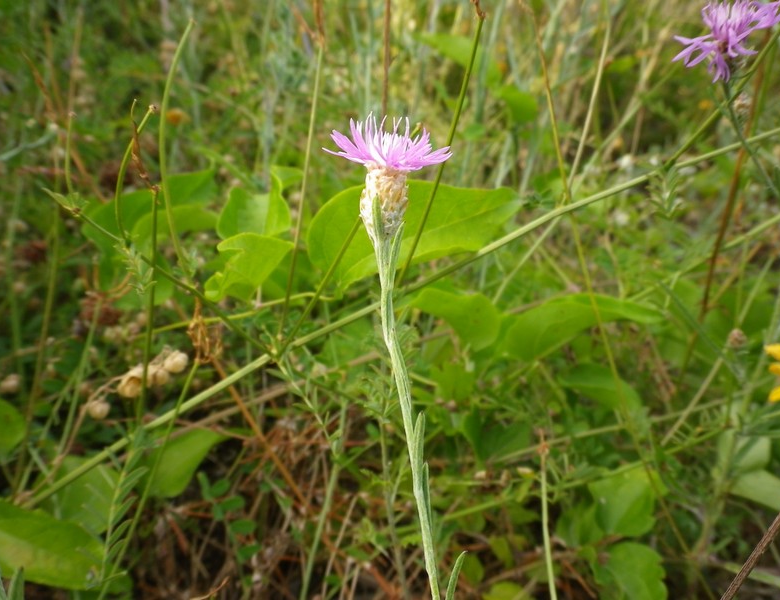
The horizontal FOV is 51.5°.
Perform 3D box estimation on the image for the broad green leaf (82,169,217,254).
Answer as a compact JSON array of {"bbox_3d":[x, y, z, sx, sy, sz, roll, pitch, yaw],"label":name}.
[{"bbox_3d":[-0.136,-0.050,0.460,0.079,0.016,0.046,-26,57,-9],"label":"broad green leaf"}]

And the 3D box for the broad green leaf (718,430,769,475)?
[{"bbox_3d":[0.205,0.089,0.470,0.030,0.008,0.028,-13,39,-25],"label":"broad green leaf"}]

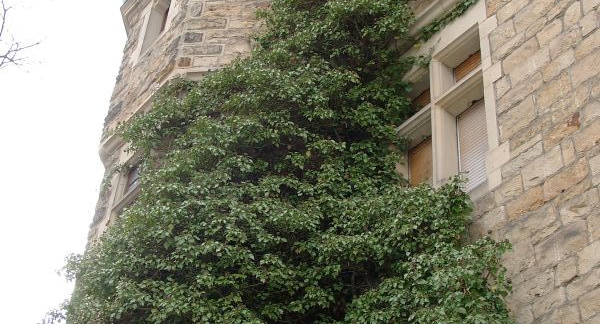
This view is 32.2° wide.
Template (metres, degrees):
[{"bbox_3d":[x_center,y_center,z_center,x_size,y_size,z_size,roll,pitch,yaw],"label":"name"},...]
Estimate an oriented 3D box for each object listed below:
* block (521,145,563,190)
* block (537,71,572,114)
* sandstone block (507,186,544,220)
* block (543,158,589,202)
[{"bbox_3d":[2.038,0.087,8.494,0.190,0.221,0.426,29,-47,-26],"label":"block"},{"bbox_3d":[2.214,-0.565,8.831,0.190,0.228,0.366,29,-47,-26],"label":"block"},{"bbox_3d":[1.894,0.377,8.459,0.190,0.172,0.384,29,-47,-26],"label":"sandstone block"},{"bbox_3d":[2.149,0.175,8.210,0.190,0.196,0.445,29,-47,-26],"label":"block"}]

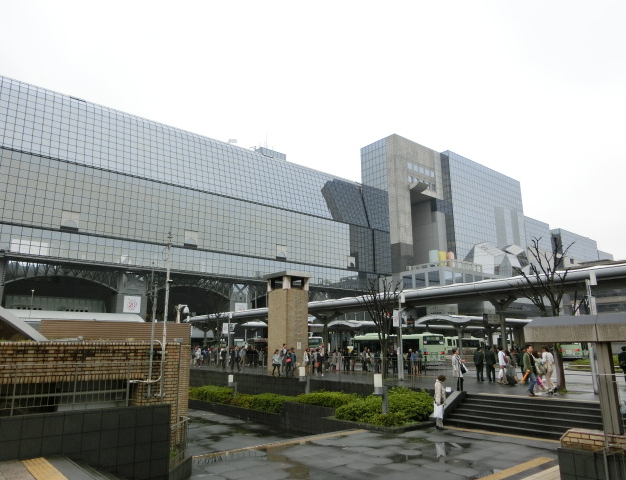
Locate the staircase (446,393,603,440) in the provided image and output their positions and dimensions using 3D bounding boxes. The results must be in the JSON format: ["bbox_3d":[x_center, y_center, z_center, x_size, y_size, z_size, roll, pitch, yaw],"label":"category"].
[{"bbox_3d":[6.981,5.580,14.670,1.900,0.830,5.200,11,-17,-42],"label":"staircase"}]

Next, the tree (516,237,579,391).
[{"bbox_3d":[9.559,2.885,18.536,2.500,6.150,2.400,-7,-14,26],"label":"tree"}]

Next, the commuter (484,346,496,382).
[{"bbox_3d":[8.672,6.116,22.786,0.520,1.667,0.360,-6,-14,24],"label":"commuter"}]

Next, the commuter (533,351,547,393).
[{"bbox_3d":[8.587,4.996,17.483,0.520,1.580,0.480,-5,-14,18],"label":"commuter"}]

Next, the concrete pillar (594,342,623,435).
[{"bbox_3d":[4.755,2.378,7.400,0.200,1.380,0.200,11,-17,-42],"label":"concrete pillar"}]

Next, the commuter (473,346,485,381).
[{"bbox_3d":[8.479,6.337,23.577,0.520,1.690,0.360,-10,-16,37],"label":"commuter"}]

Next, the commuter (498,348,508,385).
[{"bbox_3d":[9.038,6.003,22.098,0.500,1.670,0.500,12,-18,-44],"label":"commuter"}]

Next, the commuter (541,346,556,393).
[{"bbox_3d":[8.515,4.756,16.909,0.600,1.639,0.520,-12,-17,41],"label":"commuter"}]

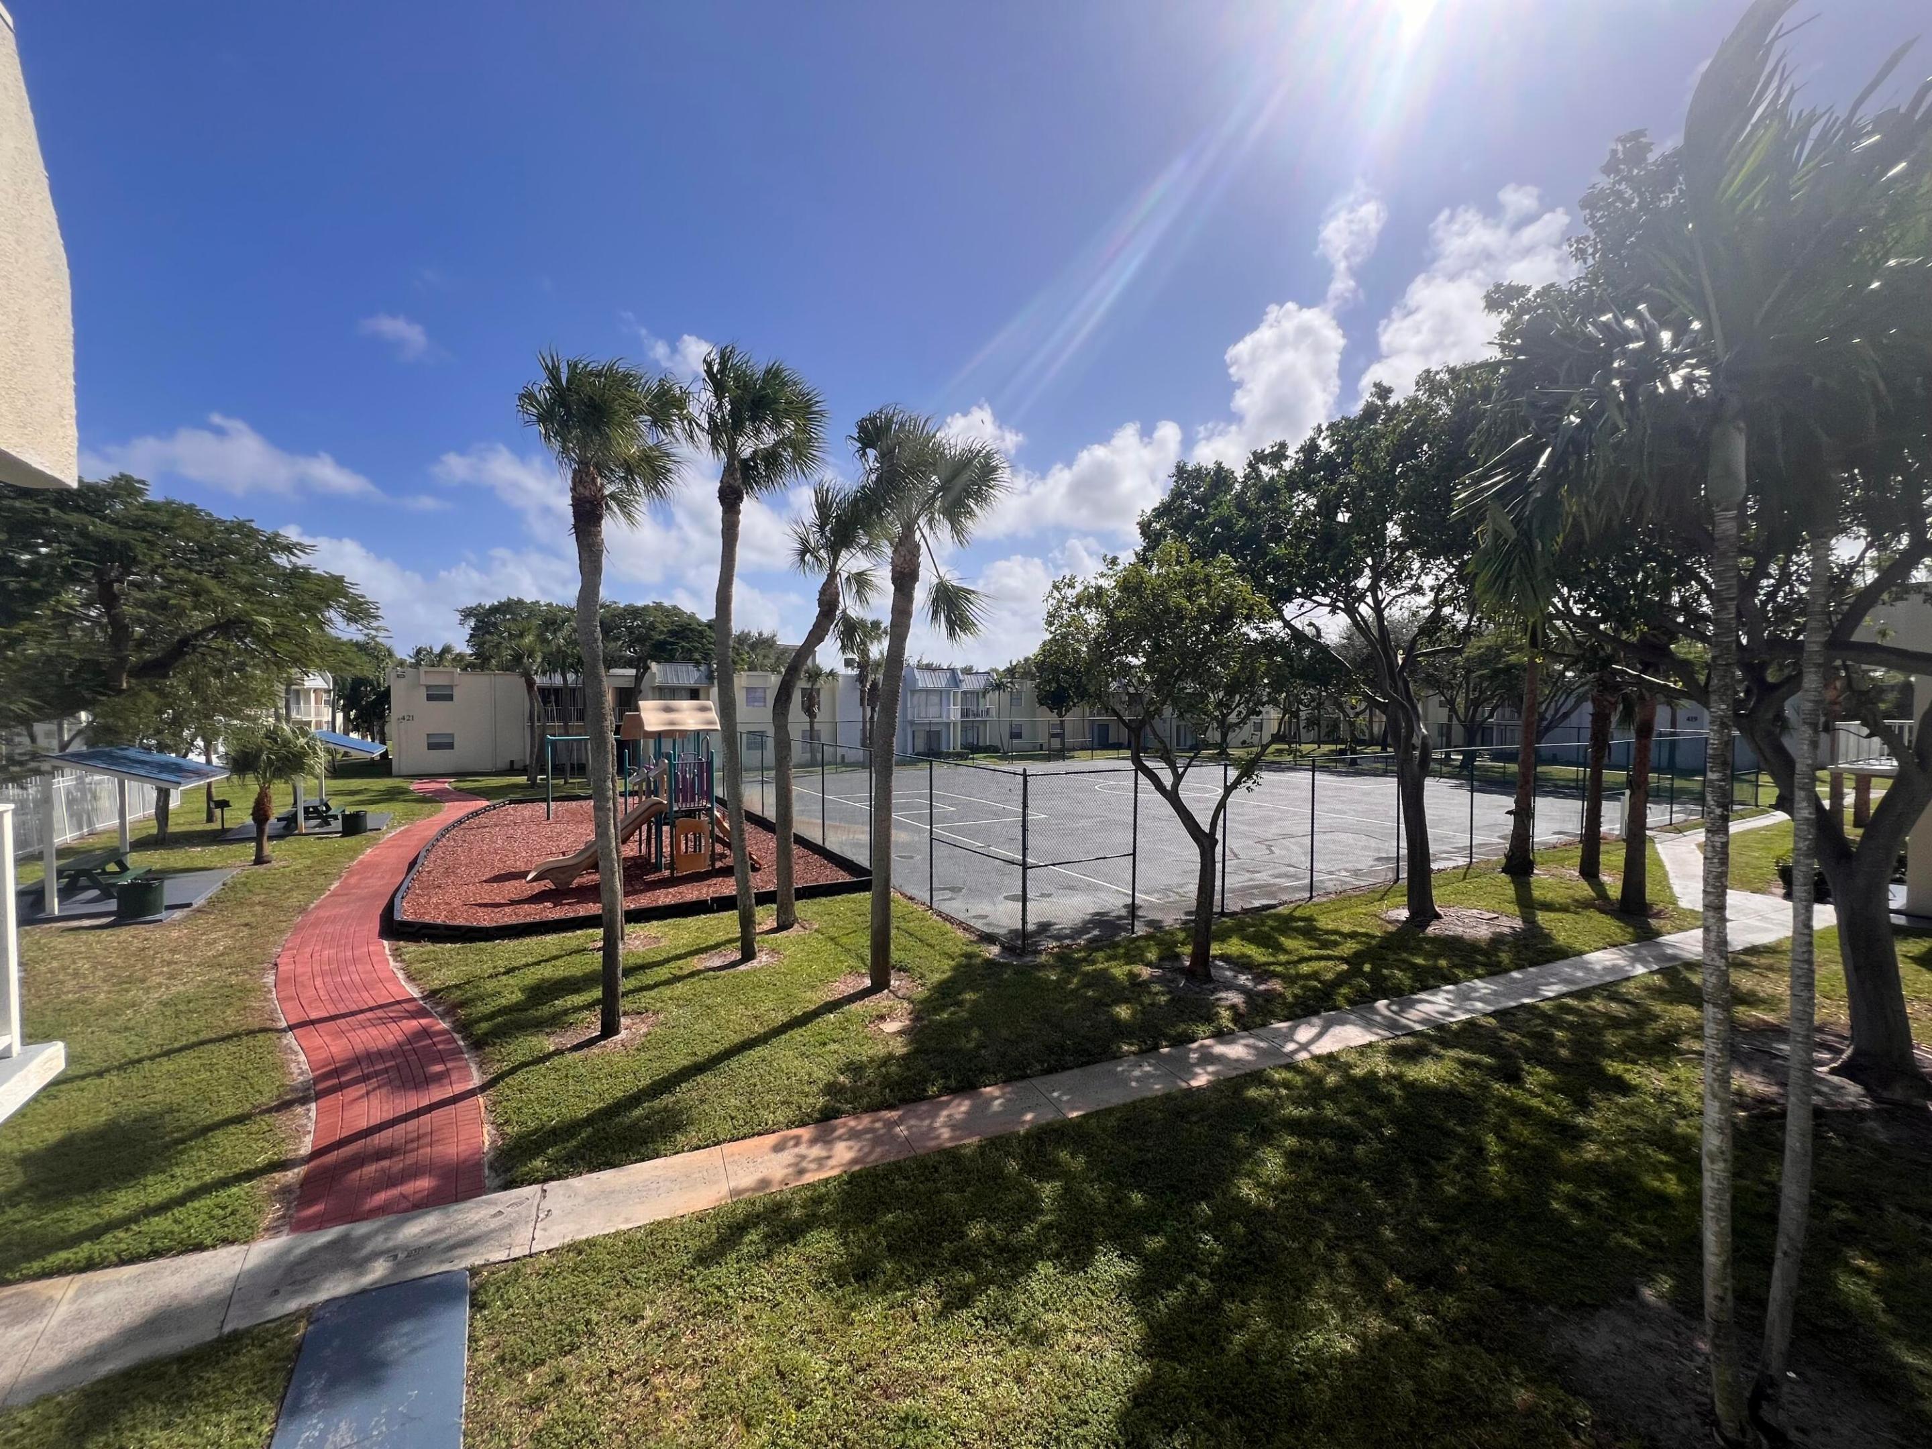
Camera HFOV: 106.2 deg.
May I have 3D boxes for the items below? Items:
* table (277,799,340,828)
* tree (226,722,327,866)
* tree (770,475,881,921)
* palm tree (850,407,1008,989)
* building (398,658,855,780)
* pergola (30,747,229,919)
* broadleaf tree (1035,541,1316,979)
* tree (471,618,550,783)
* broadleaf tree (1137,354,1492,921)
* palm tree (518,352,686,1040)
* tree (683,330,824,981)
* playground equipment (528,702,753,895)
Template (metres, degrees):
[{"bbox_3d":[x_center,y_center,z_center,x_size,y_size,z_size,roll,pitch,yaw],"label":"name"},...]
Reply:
[{"bbox_3d":[-22.949,3.204,25.609,1.600,0.760,2.150,-1,2,-29],"label":"table"},{"bbox_3d":[-18.418,1.844,19.404,2.000,3.800,2.000,-1,2,-44],"label":"tree"},{"bbox_3d":[-2.619,-0.305,13.911,2.100,8.400,2.000,0,1,-11],"label":"tree"},{"bbox_3d":[-0.552,-0.325,10.834,2.400,8.600,2.300,0,1,-3],"label":"palm tree"},{"bbox_3d":[-23.367,-0.444,50.258,26.300,6.800,12.500,-1,2,-29],"label":"building"},{"bbox_3d":[-19.527,2.193,16.258,4.000,3.260,3.900,-1,2,-29],"label":"pergola"},{"bbox_3d":[3.297,0.613,11.423,4.300,6.700,4.000,0,2,16],"label":"broadleaf tree"},{"bbox_3d":[-24.199,-1.196,38.502,3.600,8.900,3.300,-1,2,-32],"label":"tree"},{"bbox_3d":[6.878,-1.308,14.313,6.300,10.400,6.000,1,2,26],"label":"broadleaf tree"},{"bbox_3d":[-4.628,-0.288,9.227,2.150,8.600,2.150,-1,2,-27],"label":"palm tree"},{"bbox_3d":[-3.478,-1.059,12.051,2.350,10.000,2.300,0,2,-16],"label":"tree"},{"bbox_3d":[-8.767,1.597,19.557,5.400,4.300,4.700,-1,2,-29],"label":"playground equipment"}]

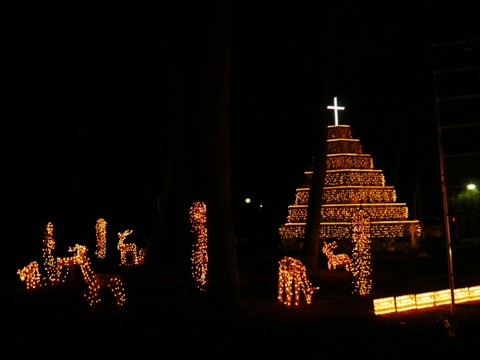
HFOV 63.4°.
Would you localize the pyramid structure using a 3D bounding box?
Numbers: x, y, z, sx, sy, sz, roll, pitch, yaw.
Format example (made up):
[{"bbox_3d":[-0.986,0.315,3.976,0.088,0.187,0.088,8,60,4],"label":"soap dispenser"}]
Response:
[{"bbox_3d":[5.380,0.333,19.825,6.800,6.300,5.300,-1,-6,-3],"label":"pyramid structure"}]

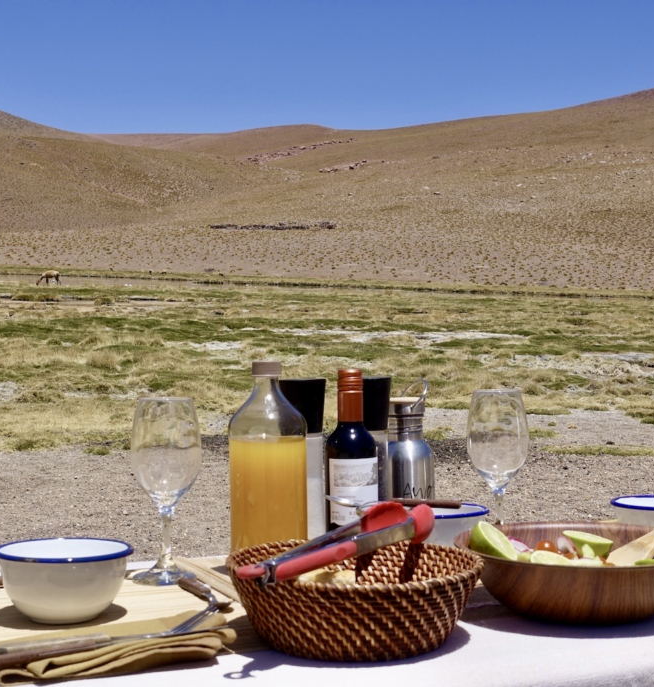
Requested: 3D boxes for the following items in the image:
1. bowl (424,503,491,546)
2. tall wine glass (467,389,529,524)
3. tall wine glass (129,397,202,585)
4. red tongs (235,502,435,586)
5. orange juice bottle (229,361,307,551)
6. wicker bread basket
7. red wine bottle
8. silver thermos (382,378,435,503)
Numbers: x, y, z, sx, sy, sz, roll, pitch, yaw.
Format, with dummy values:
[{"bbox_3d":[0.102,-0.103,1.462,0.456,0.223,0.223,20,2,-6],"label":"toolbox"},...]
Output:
[{"bbox_3d":[0.127,0.234,1.445,0.137,0.067,0.137,0,0,5],"label":"bowl"},{"bbox_3d":[0.221,0.165,1.555,0.079,0.205,0.079,0,0,8],"label":"tall wine glass"},{"bbox_3d":[-0.185,0.168,1.370,0.079,0.205,0.079,0,0,-8],"label":"tall wine glass"},{"bbox_3d":[0.004,0.186,1.093,0.065,0.042,0.275,0,2,35],"label":"red tongs"},{"bbox_3d":[-0.070,0.145,1.409,0.091,0.249,0.091,0,0,-3],"label":"orange juice bottle"},{"bbox_3d":[0.026,0.234,1.090,0.233,0.073,0.233,0,0,1],"label":"wicker bread basket"},{"bbox_3d":[0.028,0.149,1.379,0.061,0.239,0.061,0,0,0],"label":"red wine bottle"},{"bbox_3d":[0.102,0.159,1.540,0.071,0.218,0.071,0,0,4],"label":"silver thermos"}]

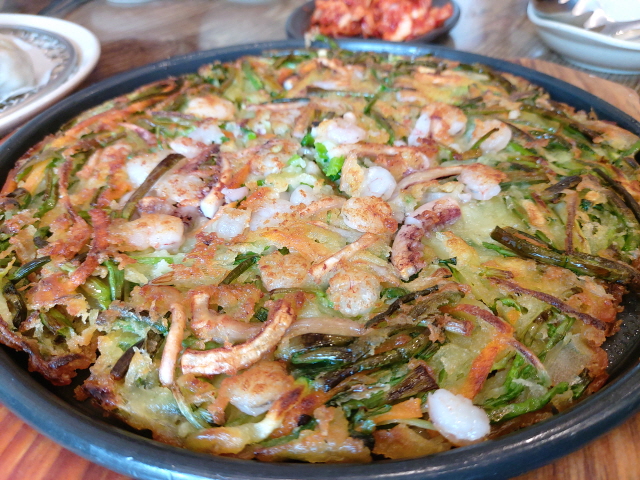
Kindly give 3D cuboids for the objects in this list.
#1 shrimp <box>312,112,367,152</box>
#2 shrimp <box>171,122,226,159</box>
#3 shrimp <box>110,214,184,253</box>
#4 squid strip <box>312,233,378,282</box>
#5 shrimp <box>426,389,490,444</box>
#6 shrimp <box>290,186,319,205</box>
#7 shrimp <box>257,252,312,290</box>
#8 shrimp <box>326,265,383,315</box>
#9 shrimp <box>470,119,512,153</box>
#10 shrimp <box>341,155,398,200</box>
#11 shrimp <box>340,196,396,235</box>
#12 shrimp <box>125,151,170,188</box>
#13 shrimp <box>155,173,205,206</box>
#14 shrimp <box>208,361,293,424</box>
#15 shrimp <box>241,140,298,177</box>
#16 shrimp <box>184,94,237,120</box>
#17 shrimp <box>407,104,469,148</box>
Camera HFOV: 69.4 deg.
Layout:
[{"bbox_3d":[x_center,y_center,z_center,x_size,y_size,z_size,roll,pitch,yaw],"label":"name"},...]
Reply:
[{"bbox_3d":[0.010,-0.056,0.239,0.028,0.013,0.022,-2,40,1],"label":"shrimp"},{"bbox_3d":[-0.063,-0.052,0.239,0.029,0.013,0.021,-18,42,-18],"label":"shrimp"},{"bbox_3d":[-0.063,-0.003,0.168,0.025,0.010,0.014,3,41,4],"label":"shrimp"},{"bbox_3d":[0.009,0.005,0.158,0.030,0.006,0.006,-30,49,-30],"label":"squid strip"},{"bbox_3d":[0.035,0.045,0.117,0.011,0.011,0.018,-34,49,-32],"label":"shrimp"},{"bbox_3d":[-0.006,-0.018,0.185,0.013,0.008,0.009,-1,41,0],"label":"shrimp"},{"bbox_3d":[-0.011,0.010,0.153,0.018,0.009,0.013,-1,41,0],"label":"shrimp"},{"bbox_3d":[0.011,0.017,0.152,0.018,0.013,0.018,-2,40,1],"label":"shrimp"},{"bbox_3d":[0.085,-0.052,0.230,0.020,0.013,0.018,-15,41,-14],"label":"shrimp"},{"bbox_3d":[0.022,-0.028,0.205,0.025,0.015,0.022,-2,40,1],"label":"shrimp"},{"bbox_3d":[0.020,-0.010,0.183,0.023,0.013,0.017,8,41,13],"label":"shrimp"},{"bbox_3d":[-0.080,-0.033,0.217,0.022,0.013,0.021,-15,41,-14],"label":"shrimp"},{"bbox_3d":[-0.062,-0.022,0.203,0.021,0.011,0.018,-2,40,1],"label":"shrimp"},{"bbox_3d":[-0.018,0.039,0.119,0.022,0.010,0.013,-13,42,-14],"label":"shrimp"},{"bbox_3d":[-0.023,-0.037,0.207,0.025,0.010,0.019,-11,42,-11],"label":"shrimp"},{"bbox_3d":[-0.058,-0.071,0.247,0.027,0.010,0.014,-1,41,0],"label":"shrimp"},{"bbox_3d":[0.058,-0.058,0.230,0.026,0.011,0.027,-1,41,0],"label":"shrimp"}]

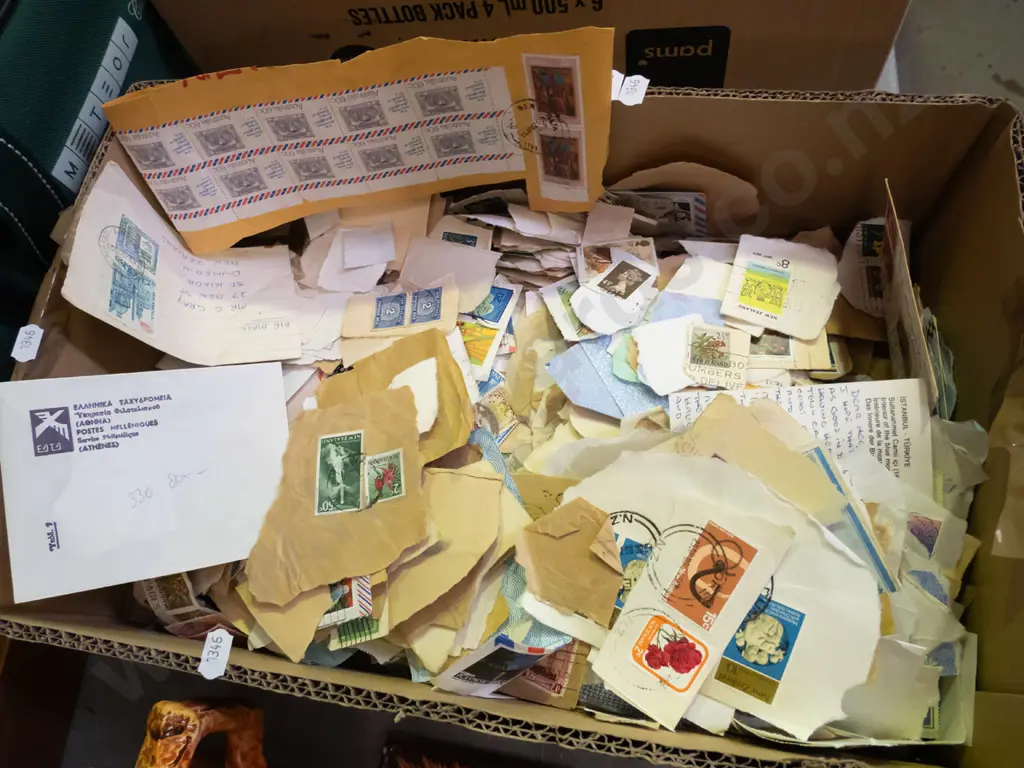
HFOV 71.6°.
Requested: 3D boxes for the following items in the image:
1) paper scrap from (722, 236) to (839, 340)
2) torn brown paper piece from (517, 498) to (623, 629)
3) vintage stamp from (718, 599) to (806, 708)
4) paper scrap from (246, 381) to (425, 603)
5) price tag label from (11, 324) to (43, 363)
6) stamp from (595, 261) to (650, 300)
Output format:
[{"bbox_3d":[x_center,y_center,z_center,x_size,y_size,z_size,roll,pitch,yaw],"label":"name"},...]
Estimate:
[{"bbox_3d":[0.129,-0.046,0.338,0.051,0.002,0.049,16,74,14],"label":"paper scrap"},{"bbox_3d":[0.029,0.076,0.316,0.052,0.004,0.048,24,79,11],"label":"torn brown paper piece"},{"bbox_3d":[0.103,0.110,0.296,0.025,0.001,0.040,22,83,13],"label":"vintage stamp"},{"bbox_3d":[-0.089,0.055,0.355,0.096,0.007,0.101,-13,66,7],"label":"paper scrap"},{"bbox_3d":[-0.223,-0.019,0.328,0.013,0.001,0.019,7,72,11],"label":"price tag label"},{"bbox_3d":[0.059,-0.054,0.370,0.018,0.001,0.022,33,64,28],"label":"stamp"}]

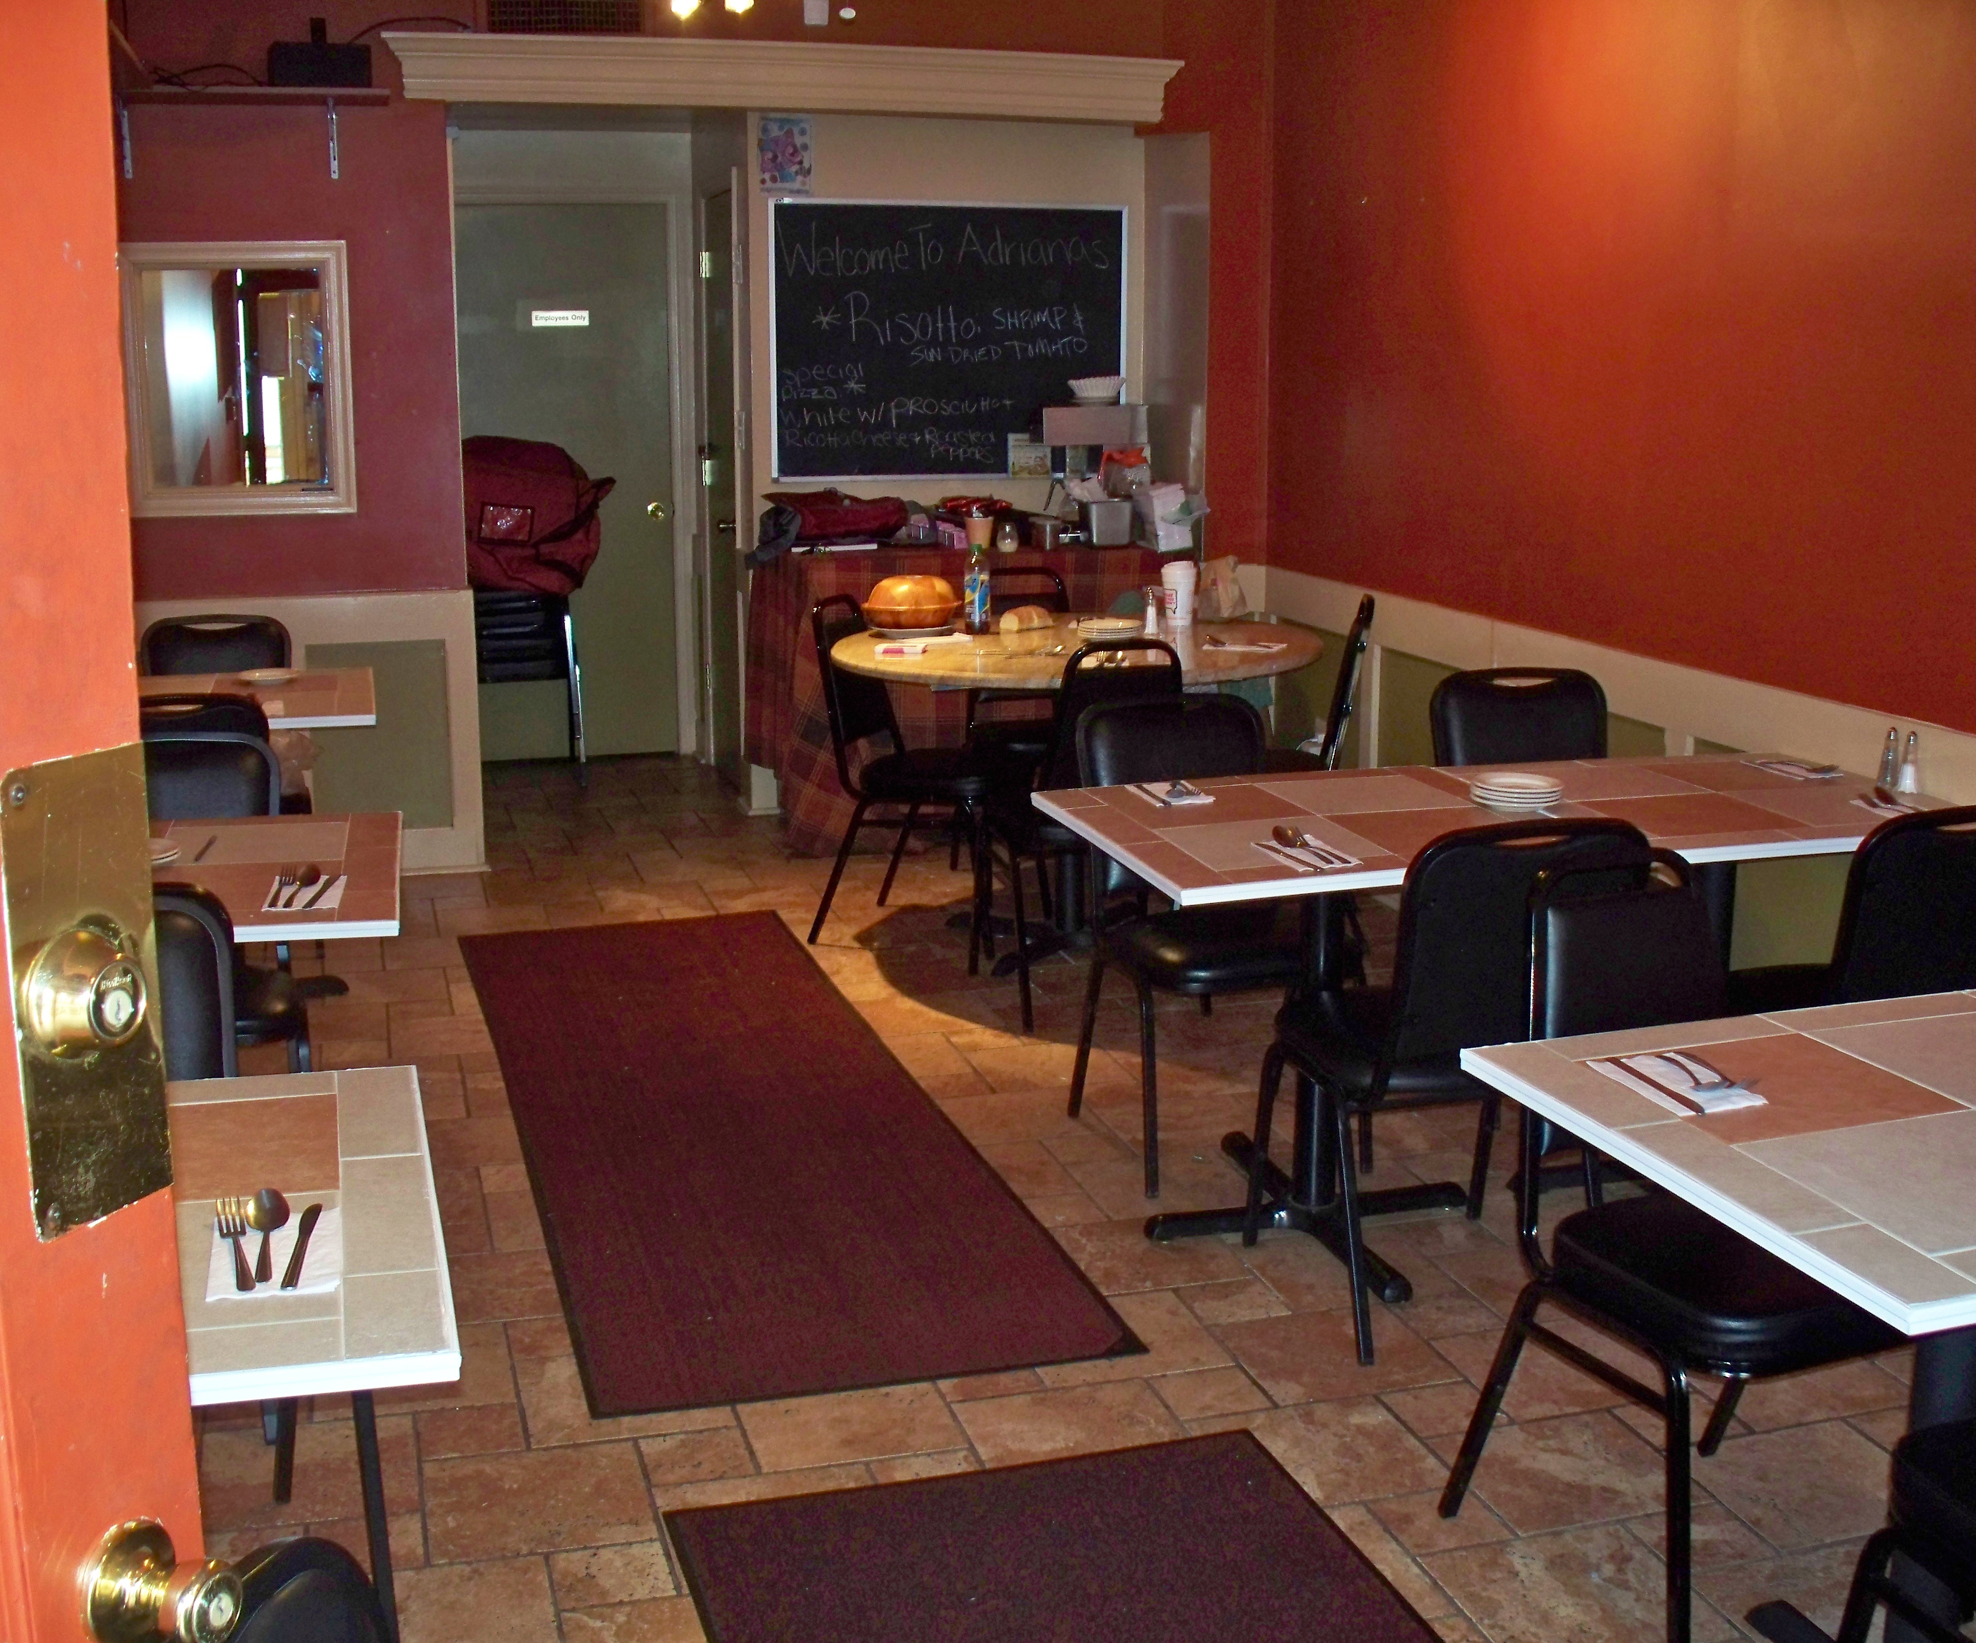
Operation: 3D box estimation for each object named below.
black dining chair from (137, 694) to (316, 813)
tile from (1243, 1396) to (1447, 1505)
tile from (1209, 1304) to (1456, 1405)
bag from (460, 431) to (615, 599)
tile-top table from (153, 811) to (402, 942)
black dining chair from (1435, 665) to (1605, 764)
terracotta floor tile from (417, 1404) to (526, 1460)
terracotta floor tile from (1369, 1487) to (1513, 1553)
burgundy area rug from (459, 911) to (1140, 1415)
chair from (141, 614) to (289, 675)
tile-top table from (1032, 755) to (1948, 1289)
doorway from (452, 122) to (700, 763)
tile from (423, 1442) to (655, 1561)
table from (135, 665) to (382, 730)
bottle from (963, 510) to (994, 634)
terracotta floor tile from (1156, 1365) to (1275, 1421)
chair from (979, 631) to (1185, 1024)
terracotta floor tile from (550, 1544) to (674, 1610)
[{"bbox_3d":[-1.560,0.160,4.377,0.450,0.875,0.540,-3,12,-16],"label":"black dining chair"},{"bbox_3d":[0.474,0.921,3.211,0.312,0.010,0.300,-3,12,-16],"label":"tile"},{"bbox_3d":[0.550,0.854,3.544,0.310,0.010,0.300,-3,12,-16],"label":"tile"},{"bbox_3d":[-1.619,-1.083,7.805,0.580,0.523,0.450,-3,12,-16],"label":"bag"},{"bbox_3d":[-1.369,0.444,3.621,0.860,0.750,0.820,-3,12,-14],"label":"tile-top table"},{"bbox_3d":[1.280,0.131,4.963,0.450,0.880,0.580,-2,12,-10],"label":"black dining chair"},{"bbox_3d":[-0.762,0.902,3.263,0.153,0.010,0.148,-3,12,-16],"label":"terracotta floor tile"},{"bbox_3d":[0.602,0.927,2.927,0.146,0.010,0.146,-3,12,-16],"label":"terracotta floor tile"},{"bbox_3d":[-0.574,0.553,4.638,0.855,0.010,2.847,-3,12,-17],"label":"burgundy area rug"},{"bbox_3d":[-2.098,-0.095,5.984,0.450,0.880,0.580,-2,12,-11],"label":"chair"},{"bbox_3d":[0.989,0.355,4.115,1.700,0.780,0.810,-3,12,-15],"label":"tile-top table"},{"bbox_3d":[-1.510,-1.347,8.101,0.970,2.299,0.160,-3,12,-16],"label":"doorway"},{"bbox_3d":[-0.604,0.912,2.967,0.290,0.010,0.290,-3,12,-16],"label":"tile"},{"bbox_3d":[-1.927,0.059,5.467,0.860,0.750,0.820,-3,12,-16],"label":"table"},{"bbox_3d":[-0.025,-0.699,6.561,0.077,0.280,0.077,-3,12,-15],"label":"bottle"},{"bbox_3d":[0.345,0.889,3.433,0.155,0.012,0.150,-3,12,-15],"label":"terracotta floor tile"},{"bbox_3d":[0.240,-0.018,5.253,0.450,0.885,0.540,-3,12,-15],"label":"chair"},{"bbox_3d":[-0.488,0.982,2.879,0.152,0.010,0.142,-3,12,-16],"label":"terracotta floor tile"}]

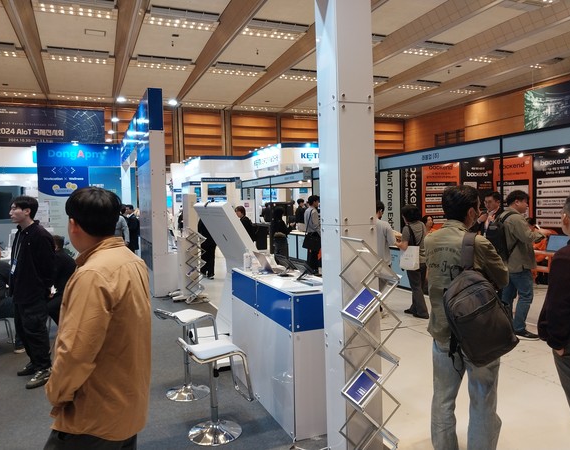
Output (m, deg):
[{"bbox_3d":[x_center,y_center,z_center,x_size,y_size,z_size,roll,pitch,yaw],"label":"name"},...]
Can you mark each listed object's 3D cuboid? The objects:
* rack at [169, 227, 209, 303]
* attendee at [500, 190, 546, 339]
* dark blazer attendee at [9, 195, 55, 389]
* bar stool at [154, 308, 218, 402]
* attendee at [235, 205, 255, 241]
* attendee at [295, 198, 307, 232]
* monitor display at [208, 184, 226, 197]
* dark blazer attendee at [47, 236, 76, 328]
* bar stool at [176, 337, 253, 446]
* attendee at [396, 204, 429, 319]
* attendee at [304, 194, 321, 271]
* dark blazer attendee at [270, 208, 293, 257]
[{"bbox_3d":[-1.585,0.666,7.891,0.400,1.280,0.300,-2,3,0],"label":"rack"},{"bbox_3d":[2.826,0.438,5.364,0.460,1.700,0.480,-1,3,18],"label":"attendee"},{"bbox_3d":[-2.473,0.614,4.433,0.470,1.790,0.360,0,4,37],"label":"dark blazer attendee"},{"bbox_3d":[-0.848,1.105,3.964,0.440,0.750,0.385,-4,4,-42],"label":"bar stool"},{"bbox_3d":[-0.874,0.369,10.230,0.420,1.600,0.480,-2,3,-5],"label":"attendee"},{"bbox_3d":[0.521,0.051,14.222,0.350,1.730,0.470,-2,3,-8],"label":"attendee"},{"bbox_3d":[-3.295,-1.704,22.000,0.910,0.520,0.070,-3,3,-23],"label":"monitor display"},{"bbox_3d":[-2.835,0.805,5.543,0.680,1.320,0.500,-1,3,22],"label":"dark blazer attendee"},{"bbox_3d":[-0.500,1.159,3.258,0.440,0.690,0.385,-3,3,-29],"label":"bar stool"},{"bbox_3d":[1.826,0.496,6.356,0.460,1.550,0.360,-4,4,-38],"label":"attendee"},{"bbox_3d":[0.651,0.234,10.126,0.340,1.770,0.480,-3,3,-24],"label":"attendee"},{"bbox_3d":[-0.105,0.293,11.830,0.460,1.530,0.460,-3,3,-28],"label":"dark blazer attendee"}]

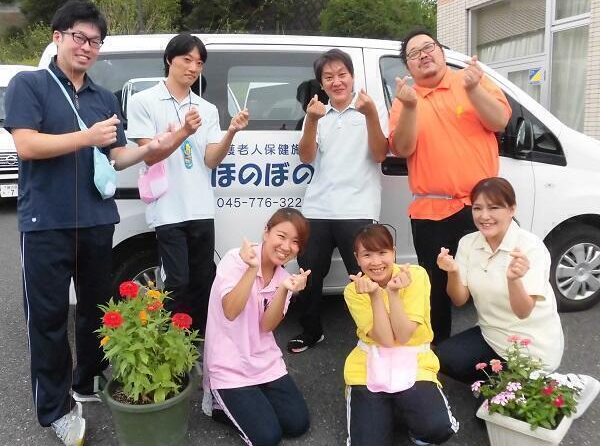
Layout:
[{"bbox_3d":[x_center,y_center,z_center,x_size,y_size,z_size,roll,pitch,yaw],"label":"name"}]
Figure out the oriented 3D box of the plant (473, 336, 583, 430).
[{"bbox_3d":[0.741,0.518,1.368,0.310,0.260,0.330,2,7,26],"label":"plant"}]

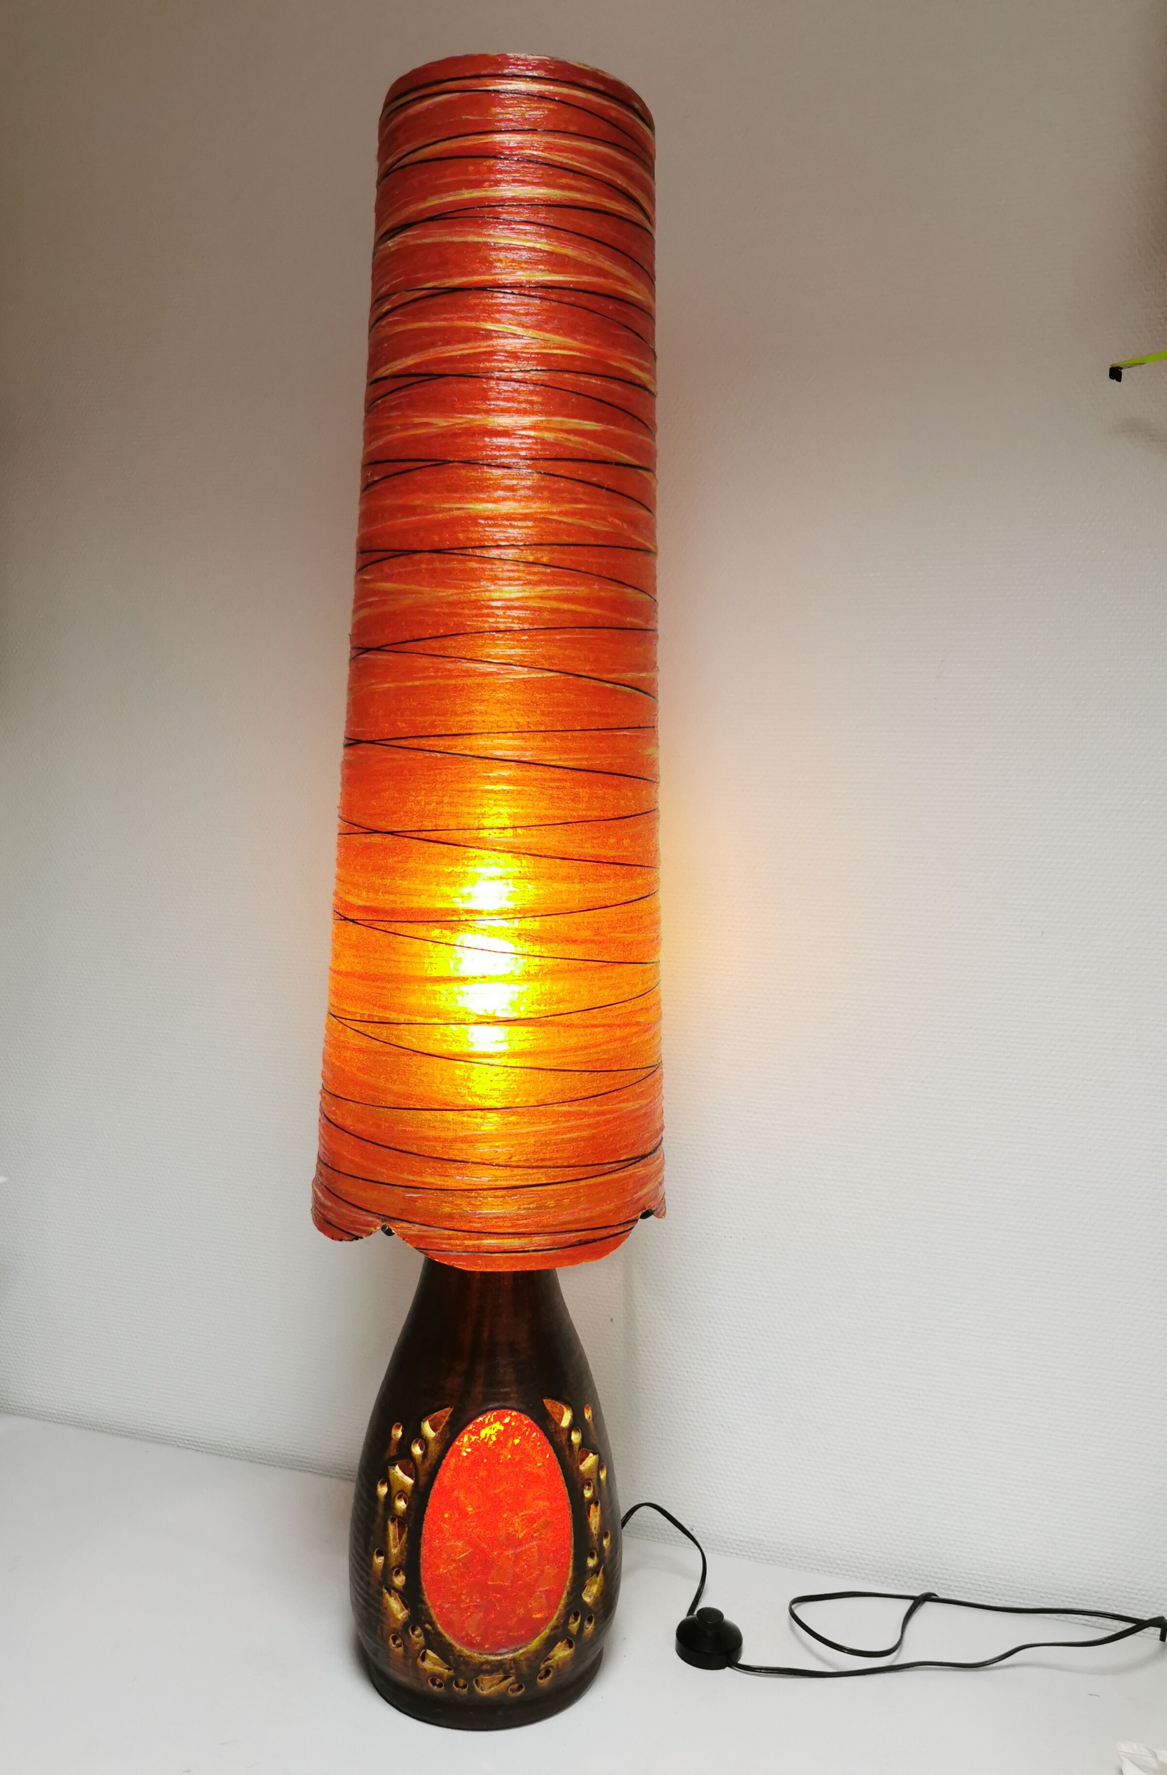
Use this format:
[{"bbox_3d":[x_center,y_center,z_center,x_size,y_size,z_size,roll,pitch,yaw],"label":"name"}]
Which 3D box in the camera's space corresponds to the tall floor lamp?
[{"bbox_3d":[-0.071,0.028,1.173,0.301,1.295,0.301,1,5,-8],"label":"tall floor lamp"}]

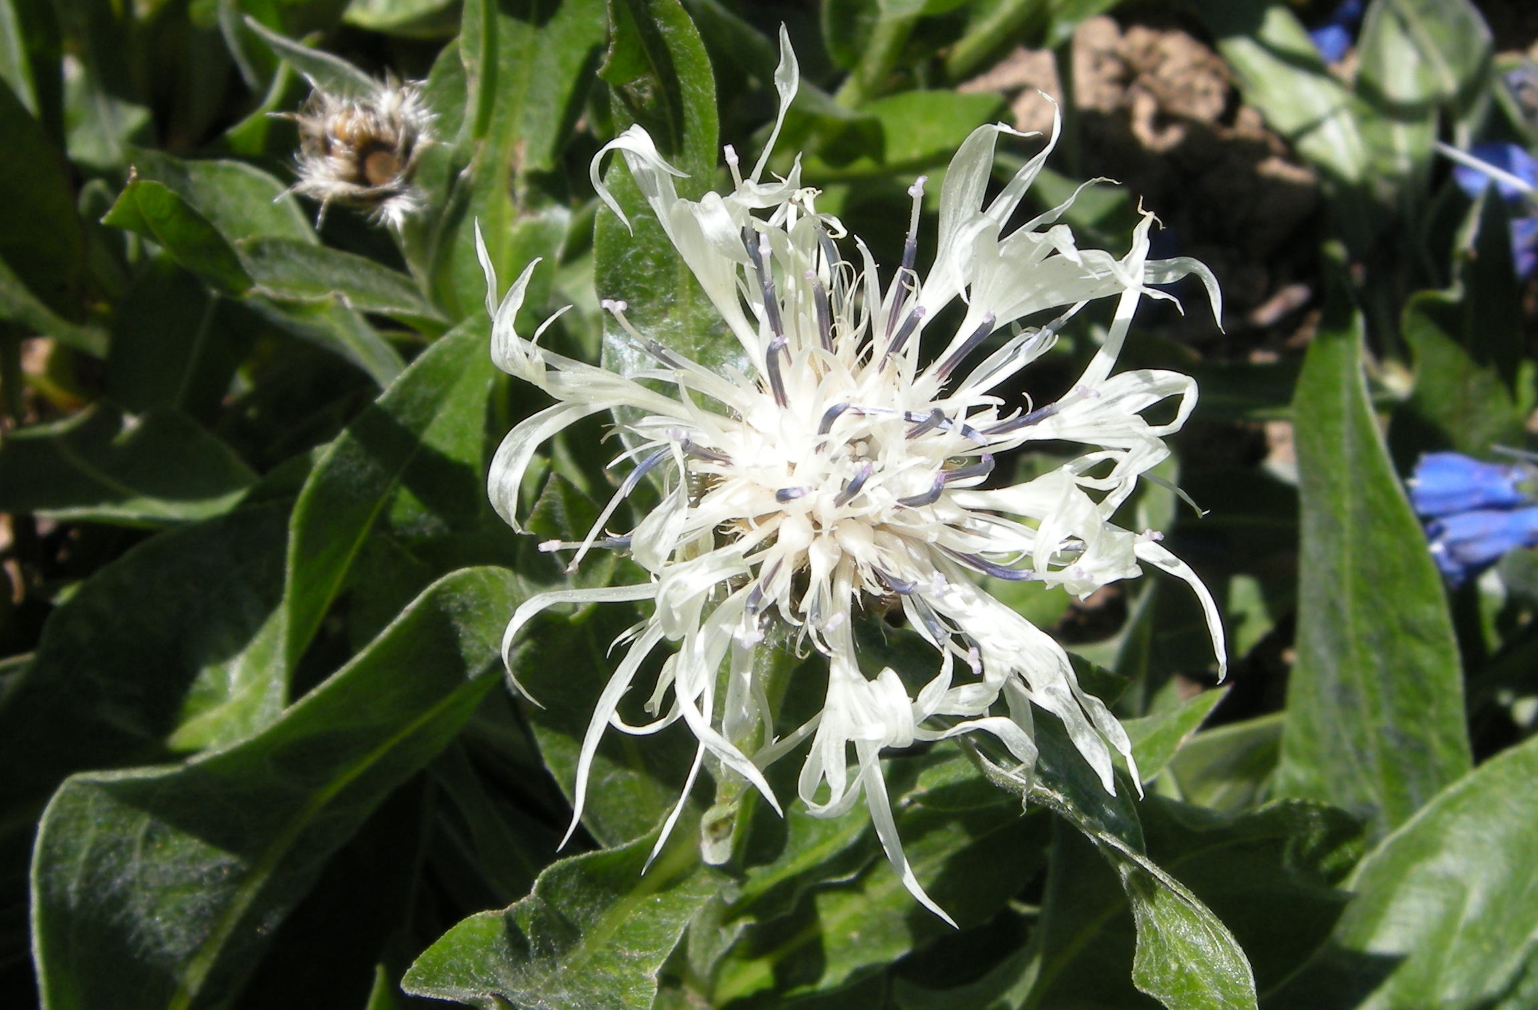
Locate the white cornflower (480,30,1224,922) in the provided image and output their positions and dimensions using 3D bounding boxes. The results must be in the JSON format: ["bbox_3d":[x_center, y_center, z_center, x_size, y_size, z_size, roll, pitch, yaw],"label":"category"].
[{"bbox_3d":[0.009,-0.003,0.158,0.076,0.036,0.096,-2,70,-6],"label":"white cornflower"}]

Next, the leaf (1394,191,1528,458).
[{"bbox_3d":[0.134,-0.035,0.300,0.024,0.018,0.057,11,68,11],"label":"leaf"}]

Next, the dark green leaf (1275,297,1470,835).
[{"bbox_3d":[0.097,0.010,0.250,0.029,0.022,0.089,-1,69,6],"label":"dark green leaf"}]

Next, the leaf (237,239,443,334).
[{"bbox_3d":[-0.069,-0.035,0.250,0.035,0.014,0.012,6,60,3],"label":"leaf"}]

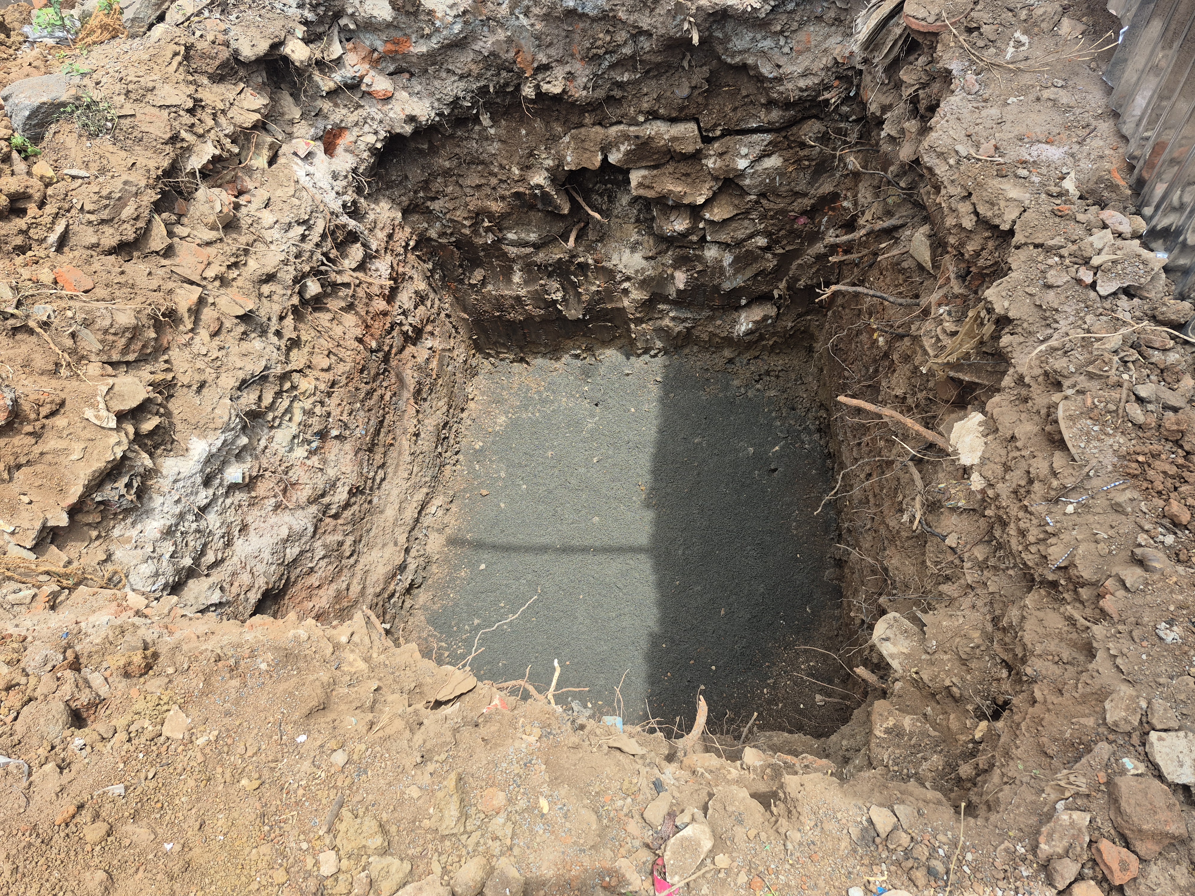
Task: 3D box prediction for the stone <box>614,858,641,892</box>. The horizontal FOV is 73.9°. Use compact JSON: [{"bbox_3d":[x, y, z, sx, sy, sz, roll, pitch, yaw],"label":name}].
[{"bbox_3d":[0.050,0.673,1.250,0.030,0.021,0.049,-17,63,-9],"label":"stone"}]

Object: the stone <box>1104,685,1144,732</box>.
[{"bbox_3d":[0.927,0.463,1.402,0.045,0.034,0.069,20,63,10],"label":"stone"}]

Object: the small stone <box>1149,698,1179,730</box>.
[{"bbox_3d":[0.997,0.471,1.403,0.040,0.024,0.048,-2,62,-1],"label":"small stone"}]

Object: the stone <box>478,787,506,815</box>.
[{"bbox_3d":[-0.172,0.577,1.302,0.037,0.022,0.042,40,69,19],"label":"stone"}]

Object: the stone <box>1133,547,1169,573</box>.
[{"bbox_3d":[1.083,0.218,1.550,0.048,0.028,0.045,-7,62,-4],"label":"stone"}]

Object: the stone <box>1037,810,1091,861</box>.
[{"bbox_3d":[0.757,0.630,1.284,0.076,0.042,0.076,6,62,3],"label":"stone"}]

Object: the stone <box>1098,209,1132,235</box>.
[{"bbox_3d":[1.309,-0.569,1.999,0.042,0.030,0.058,-8,62,-4],"label":"stone"}]

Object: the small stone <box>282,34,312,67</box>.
[{"bbox_3d":[-0.863,-1.144,2.285,0.088,0.066,0.075,40,69,19],"label":"small stone"}]

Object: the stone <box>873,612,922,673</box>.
[{"bbox_3d":[0.737,0.478,1.954,0.105,0.077,0.140,-20,64,-10],"label":"stone"}]

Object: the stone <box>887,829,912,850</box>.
[{"bbox_3d":[0.481,0.625,1.265,0.036,0.021,0.030,10,62,5],"label":"stone"}]

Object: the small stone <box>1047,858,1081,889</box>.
[{"bbox_3d":[0.744,0.675,1.269,0.054,0.026,0.029,-35,67,-17],"label":"small stone"}]

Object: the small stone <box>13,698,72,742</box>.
[{"bbox_3d":[-0.922,0.454,1.322,0.082,0.049,0.066,5,62,3],"label":"small stone"}]

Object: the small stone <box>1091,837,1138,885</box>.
[{"bbox_3d":[0.802,0.641,1.234,0.043,0.035,0.070,-25,65,-13],"label":"small stone"}]

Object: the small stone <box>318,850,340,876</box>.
[{"bbox_3d":[-0.425,0.660,1.260,0.028,0.017,0.033,-11,62,-6],"label":"small stone"}]

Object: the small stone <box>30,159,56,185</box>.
[{"bbox_3d":[-1.319,-0.656,1.889,0.062,0.041,0.047,40,69,19],"label":"small stone"}]

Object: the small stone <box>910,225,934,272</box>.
[{"bbox_3d":[0.838,-0.515,2.052,0.061,0.073,0.121,0,62,0],"label":"small stone"}]

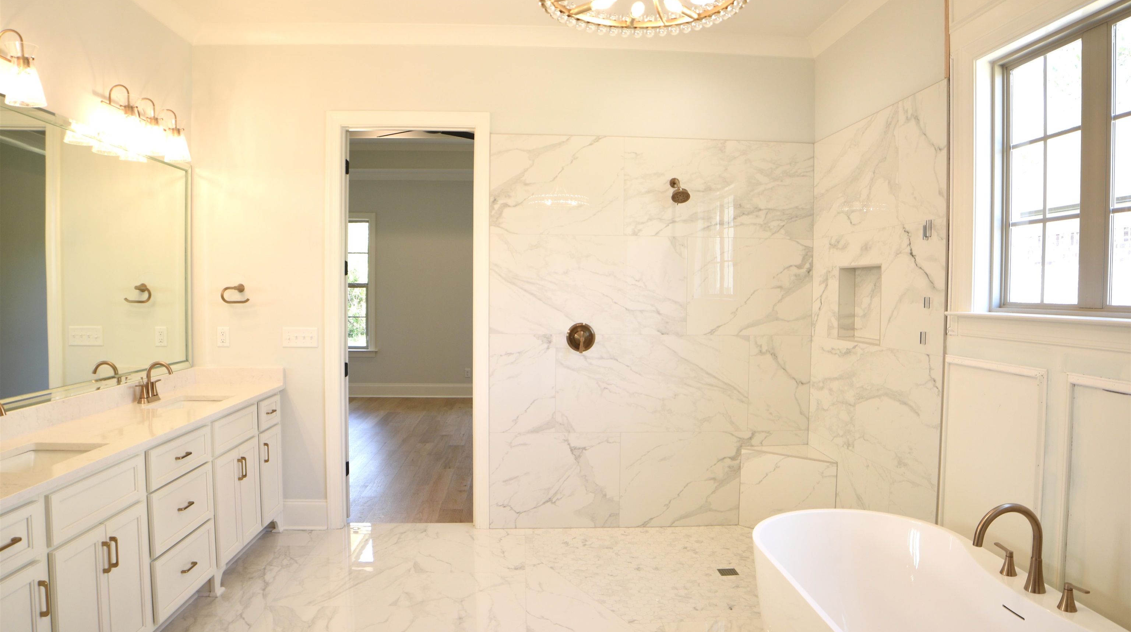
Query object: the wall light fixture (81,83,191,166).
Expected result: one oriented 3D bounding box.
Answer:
[{"bbox_3d":[-2.022,-0.924,3.180,0.195,0.265,0.540,0,2,-4],"label":"wall light fixture"}]

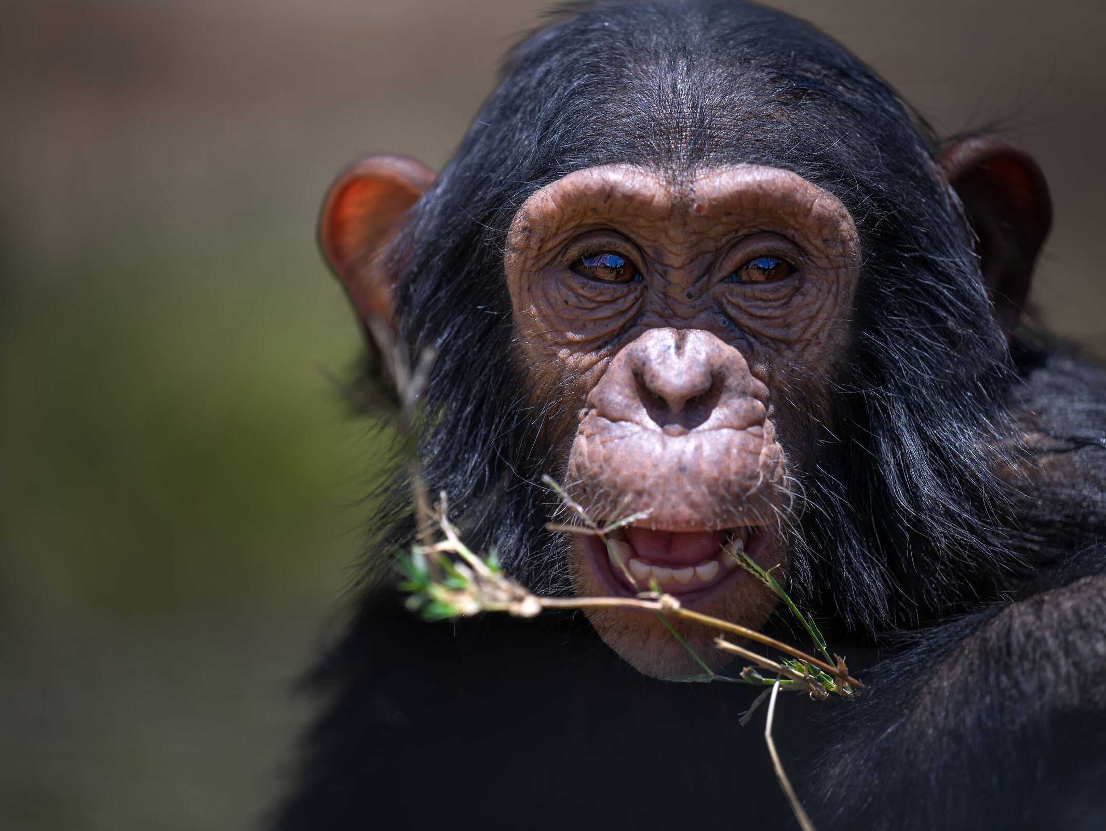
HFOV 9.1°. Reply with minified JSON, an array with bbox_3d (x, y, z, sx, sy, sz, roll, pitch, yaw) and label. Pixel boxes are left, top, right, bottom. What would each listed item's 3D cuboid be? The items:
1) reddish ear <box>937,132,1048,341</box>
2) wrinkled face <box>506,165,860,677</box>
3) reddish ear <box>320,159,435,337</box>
[{"bbox_3d":[0.132,-0.052,2.080,0.042,0.062,0.027,0,0,-18],"label":"reddish ear"},{"bbox_3d":[0.037,0.002,2.000,0.104,0.149,0.090,0,0,2],"label":"wrinkled face"},{"bbox_3d":[-0.052,-0.048,2.080,0.042,0.060,0.027,0,0,20],"label":"reddish ear"}]

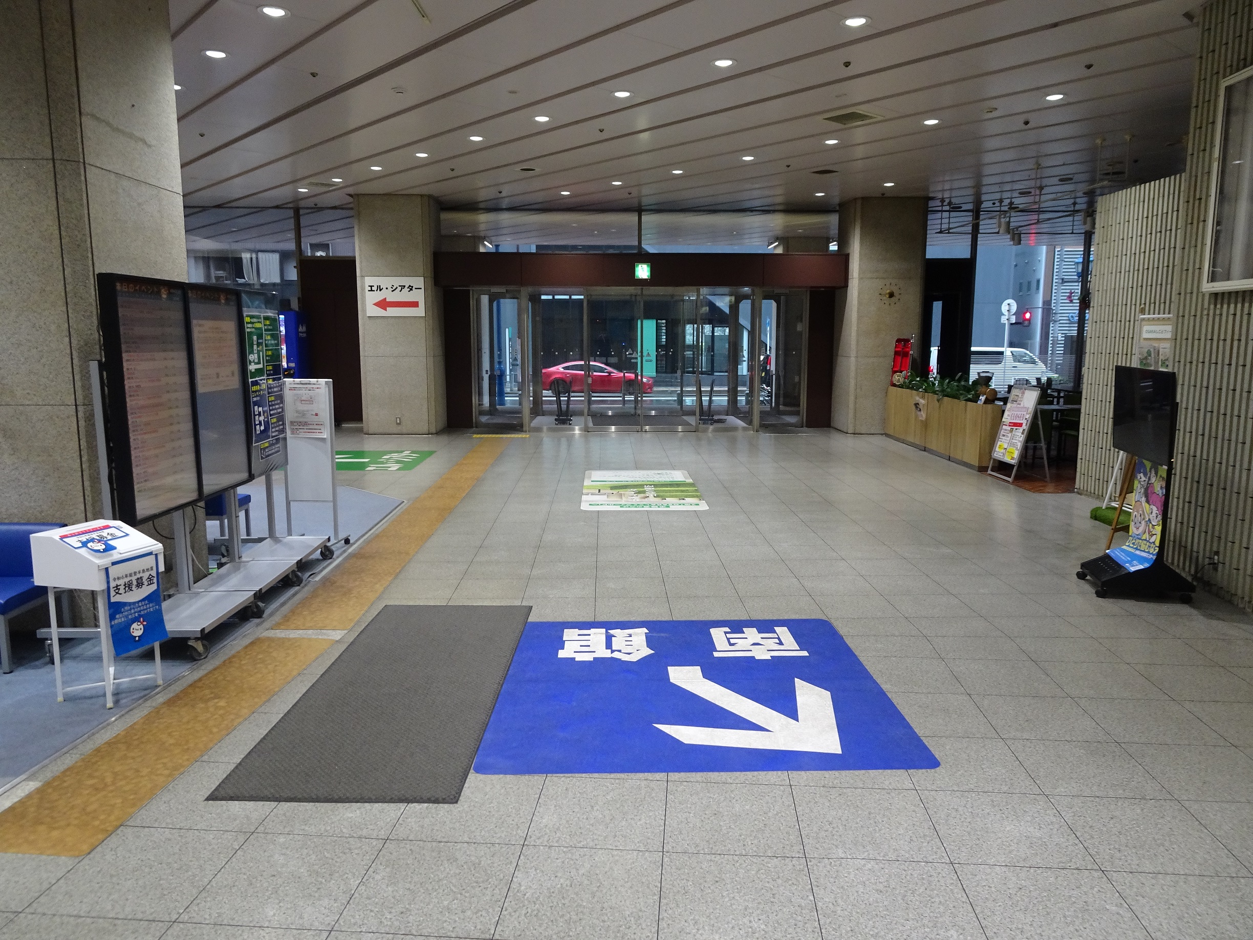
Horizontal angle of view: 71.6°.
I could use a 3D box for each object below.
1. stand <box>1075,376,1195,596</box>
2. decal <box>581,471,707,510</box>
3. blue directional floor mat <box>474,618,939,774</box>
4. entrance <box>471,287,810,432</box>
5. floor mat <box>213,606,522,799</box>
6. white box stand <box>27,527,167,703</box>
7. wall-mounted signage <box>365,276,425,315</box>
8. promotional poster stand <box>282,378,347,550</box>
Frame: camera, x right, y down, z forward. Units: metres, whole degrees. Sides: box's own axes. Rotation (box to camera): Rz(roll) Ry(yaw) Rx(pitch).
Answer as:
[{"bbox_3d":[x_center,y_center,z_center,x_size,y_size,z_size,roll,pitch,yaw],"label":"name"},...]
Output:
[{"bbox_3d":[2.976,0.090,4.992,0.517,1.333,0.827,2,9,12],"label":"stand"},{"bbox_3d":[0.142,0.176,8.565,1.129,0.006,2.106,0,9,-1],"label":"decal"},{"bbox_3d":[0.290,0.938,3.875,1.695,0.008,1.621,0,9,-1],"label":"blue directional floor mat"},{"bbox_3d":[0.217,-1.657,13.162,5.136,2.170,0.350,0,9,-1],"label":"entrance"},{"bbox_3d":[-0.963,0.930,3.898,0.836,0.012,2.069,0,9,1],"label":"floor mat"},{"bbox_3d":[-2.212,0.603,3.689,0.337,0.717,0.327,3,10,16],"label":"white box stand"},{"bbox_3d":[-3.348,-2.504,12.534,0.847,0.548,0.020,0,9,0],"label":"wall-mounted signage"},{"bbox_3d":[-2.214,-0.032,6.067,0.372,1.209,0.413,0,9,2],"label":"promotional poster stand"}]

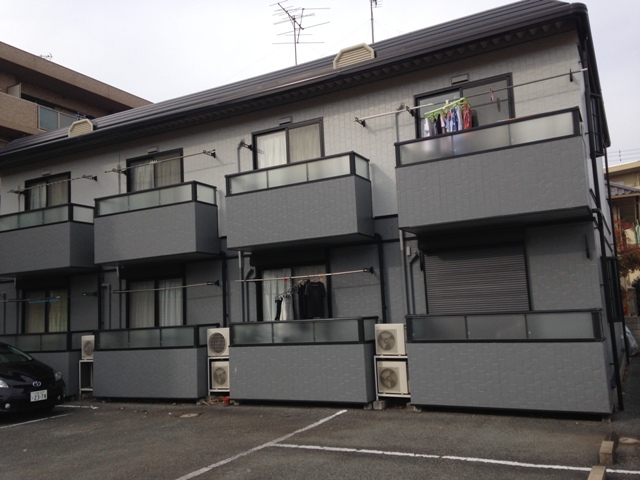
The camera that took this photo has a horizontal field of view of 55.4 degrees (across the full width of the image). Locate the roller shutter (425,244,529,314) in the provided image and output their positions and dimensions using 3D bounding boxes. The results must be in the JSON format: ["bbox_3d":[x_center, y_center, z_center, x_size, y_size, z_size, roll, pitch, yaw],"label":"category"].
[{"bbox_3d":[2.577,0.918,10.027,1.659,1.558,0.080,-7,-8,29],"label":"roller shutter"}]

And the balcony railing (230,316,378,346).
[{"bbox_3d":[-0.324,1.717,11.243,2.803,0.443,0.706,-7,-8,28],"label":"balcony railing"}]

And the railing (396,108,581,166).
[{"bbox_3d":[2.707,-1.533,9.894,2.887,0.416,0.706,-7,-8,28],"label":"railing"}]

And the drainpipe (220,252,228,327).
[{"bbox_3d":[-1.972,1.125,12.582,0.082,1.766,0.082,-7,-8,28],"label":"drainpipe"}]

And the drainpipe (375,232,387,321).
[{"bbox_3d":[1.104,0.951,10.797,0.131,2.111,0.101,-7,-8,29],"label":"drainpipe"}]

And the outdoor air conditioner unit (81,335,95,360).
[{"bbox_3d":[-5.058,2.418,13.742,0.538,0.523,0.269,-7,-8,28],"label":"outdoor air conditioner unit"}]

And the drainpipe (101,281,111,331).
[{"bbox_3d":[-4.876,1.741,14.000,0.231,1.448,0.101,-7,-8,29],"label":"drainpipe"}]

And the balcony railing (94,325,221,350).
[{"bbox_3d":[-3.486,2.078,12.898,2.815,0.437,0.653,-7,-8,29],"label":"balcony railing"}]

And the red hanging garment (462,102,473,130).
[{"bbox_3d":[2.457,-2.016,10.084,0.141,0.503,0.201,-7,-8,29],"label":"red hanging garment"}]

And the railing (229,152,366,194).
[{"bbox_3d":[-0.454,-1.166,11.617,2.803,0.416,0.706,-7,-8,28],"label":"railing"}]

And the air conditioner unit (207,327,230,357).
[{"bbox_3d":[-1.881,2.018,12.035,0.603,0.543,0.281,-7,-8,29],"label":"air conditioner unit"}]

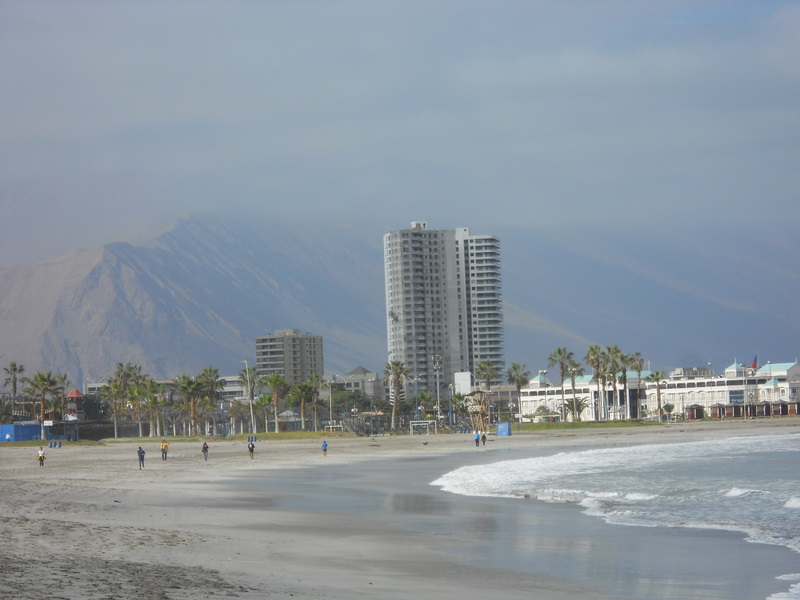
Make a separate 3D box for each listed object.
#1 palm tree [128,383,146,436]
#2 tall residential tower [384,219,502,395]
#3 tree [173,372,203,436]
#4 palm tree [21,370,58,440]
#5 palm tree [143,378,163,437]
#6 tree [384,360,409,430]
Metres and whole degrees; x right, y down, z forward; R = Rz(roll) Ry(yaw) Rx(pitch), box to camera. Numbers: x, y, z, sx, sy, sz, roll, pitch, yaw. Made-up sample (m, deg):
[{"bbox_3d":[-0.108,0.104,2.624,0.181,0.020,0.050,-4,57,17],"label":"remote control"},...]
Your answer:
[{"bbox_3d":[-38.144,16.021,450.000,2.616,8.065,2.616,-2,-2,0],"label":"palm tree"},{"bbox_3d":[16.453,6.470,1145.000,46.000,70.250,38.000,-1,-2,-18],"label":"tall residential tower"},{"bbox_3d":[-37.904,18.773,555.000,5.735,10.843,5.735,-2,-2,0],"label":"tree"},{"bbox_3d":[-49.918,14.580,430.000,4.999,9.581,4.999,-2,-2,0],"label":"palm tree"},{"bbox_3d":[-35.965,15.730,450.000,2.906,8.646,2.906,-2,-2,0],"label":"palm tree"},{"bbox_3d":[-0.577,17.006,550.000,4.351,12.343,4.351,-2,-2,0],"label":"tree"}]

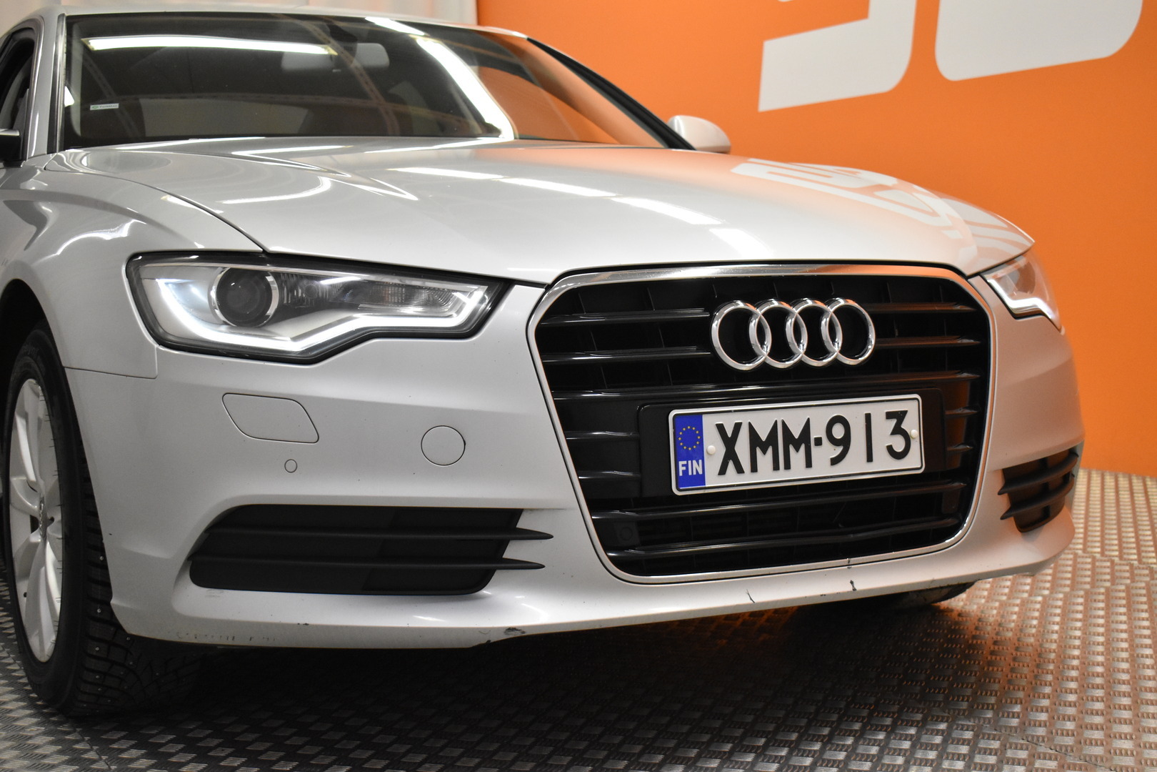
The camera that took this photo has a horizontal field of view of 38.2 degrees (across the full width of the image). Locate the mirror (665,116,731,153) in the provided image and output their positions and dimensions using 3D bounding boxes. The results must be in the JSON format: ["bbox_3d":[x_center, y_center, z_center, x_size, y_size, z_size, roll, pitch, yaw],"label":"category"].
[{"bbox_3d":[0.317,-0.618,4.315,0.240,0.165,0.160,-3,5,-28],"label":"mirror"}]

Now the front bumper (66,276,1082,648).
[{"bbox_3d":[0.187,0.079,2.655,1.830,0.509,0.615,-3,5,-28],"label":"front bumper"}]

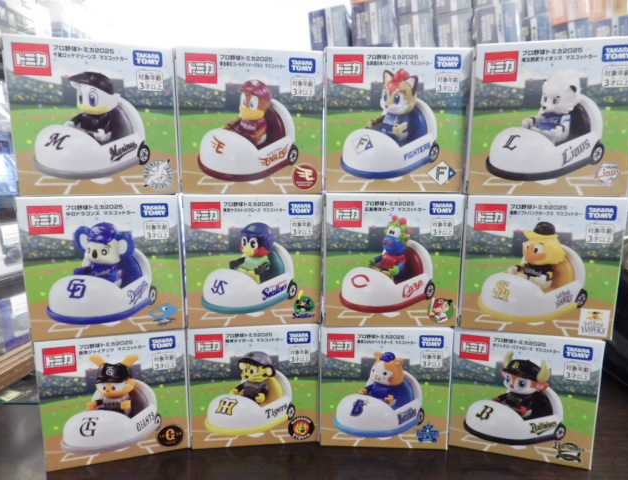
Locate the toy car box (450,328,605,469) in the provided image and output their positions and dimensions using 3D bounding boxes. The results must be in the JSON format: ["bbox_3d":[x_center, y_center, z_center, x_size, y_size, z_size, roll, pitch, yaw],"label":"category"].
[{"bbox_3d":[0.132,0.092,0.267,0.081,0.081,0.043,3,9,15],"label":"toy car box"}]

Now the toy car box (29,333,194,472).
[{"bbox_3d":[-0.123,0.092,0.263,0.081,0.081,0.043,-2,9,-16],"label":"toy car box"}]

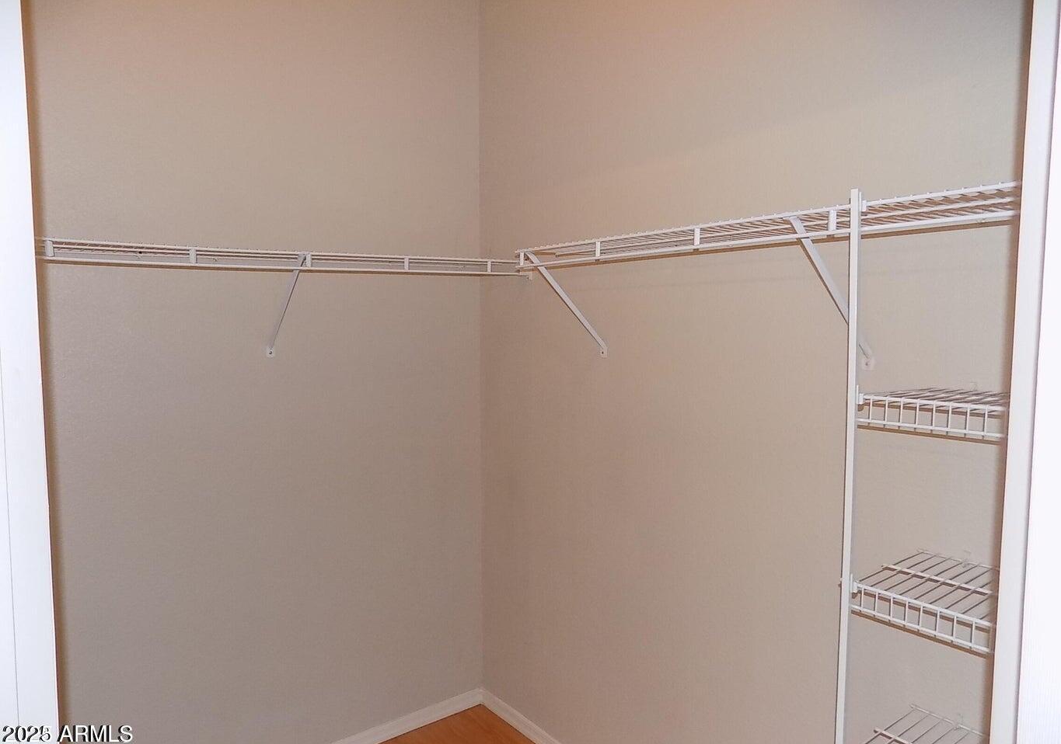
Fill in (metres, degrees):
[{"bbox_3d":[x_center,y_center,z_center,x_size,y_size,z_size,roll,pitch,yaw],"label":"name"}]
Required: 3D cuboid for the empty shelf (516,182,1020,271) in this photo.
[{"bbox_3d":[0.494,-0.292,1.562,0.305,0.050,1.372,-4,5,-38],"label":"empty shelf"}]

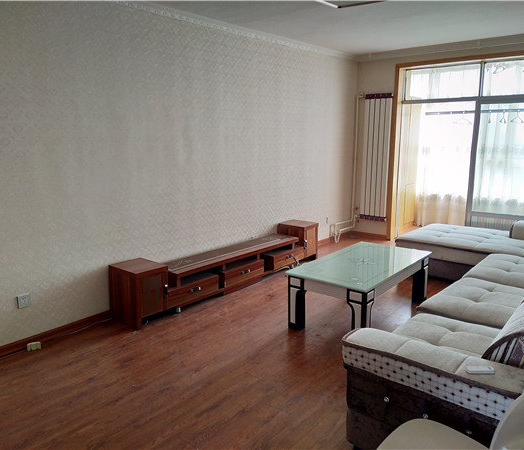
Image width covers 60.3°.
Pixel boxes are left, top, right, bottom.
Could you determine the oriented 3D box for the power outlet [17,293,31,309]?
[{"bbox_3d":[-1.700,0.547,3.231,0.012,0.087,0.087,9,15,39],"label":"power outlet"}]

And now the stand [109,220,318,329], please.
[{"bbox_3d":[-0.287,0.380,4.562,0.368,0.444,2.546,9,15,39],"label":"stand"}]

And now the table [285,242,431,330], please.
[{"bbox_3d":[0.841,0.530,3.756,0.680,0.462,1.282,9,15,38],"label":"table"}]

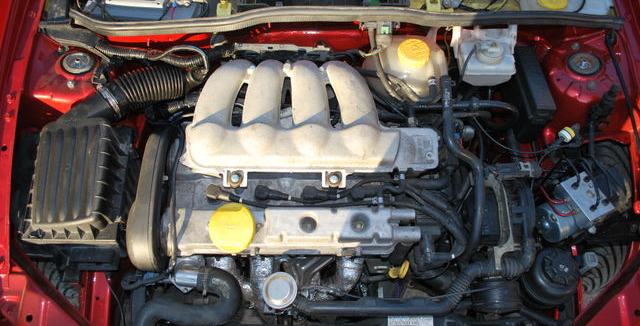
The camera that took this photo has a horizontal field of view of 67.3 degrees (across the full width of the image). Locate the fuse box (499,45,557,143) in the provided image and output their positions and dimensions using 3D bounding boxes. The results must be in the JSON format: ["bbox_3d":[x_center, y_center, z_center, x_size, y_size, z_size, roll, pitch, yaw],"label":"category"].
[{"bbox_3d":[0.441,-0.150,1.040,0.045,0.100,0.190,0,55,0],"label":"fuse box"}]

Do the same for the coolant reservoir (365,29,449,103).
[{"bbox_3d":[0.183,-0.195,1.028,0.170,0.160,0.145,0,57,0],"label":"coolant reservoir"}]

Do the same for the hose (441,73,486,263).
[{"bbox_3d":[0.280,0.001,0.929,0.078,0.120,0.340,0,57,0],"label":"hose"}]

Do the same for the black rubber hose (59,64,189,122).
[{"bbox_3d":[-0.395,-0.142,0.965,0.235,0.090,0.105,-17,58,-11],"label":"black rubber hose"}]

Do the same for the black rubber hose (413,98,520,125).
[{"bbox_3d":[0.282,-0.096,0.934,0.200,0.035,0.036,0,55,0],"label":"black rubber hose"}]

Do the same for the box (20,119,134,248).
[{"bbox_3d":[-0.471,0.041,0.948,0.182,0.105,0.235,0,68,0],"label":"box"}]

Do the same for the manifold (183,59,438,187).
[{"bbox_3d":[-0.016,-0.068,0.884,0.430,0.150,0.245,0,57,0],"label":"manifold"}]

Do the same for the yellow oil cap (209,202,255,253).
[{"bbox_3d":[-0.150,0.111,0.812,0.075,0.036,0.075,0,65,0],"label":"yellow oil cap"}]

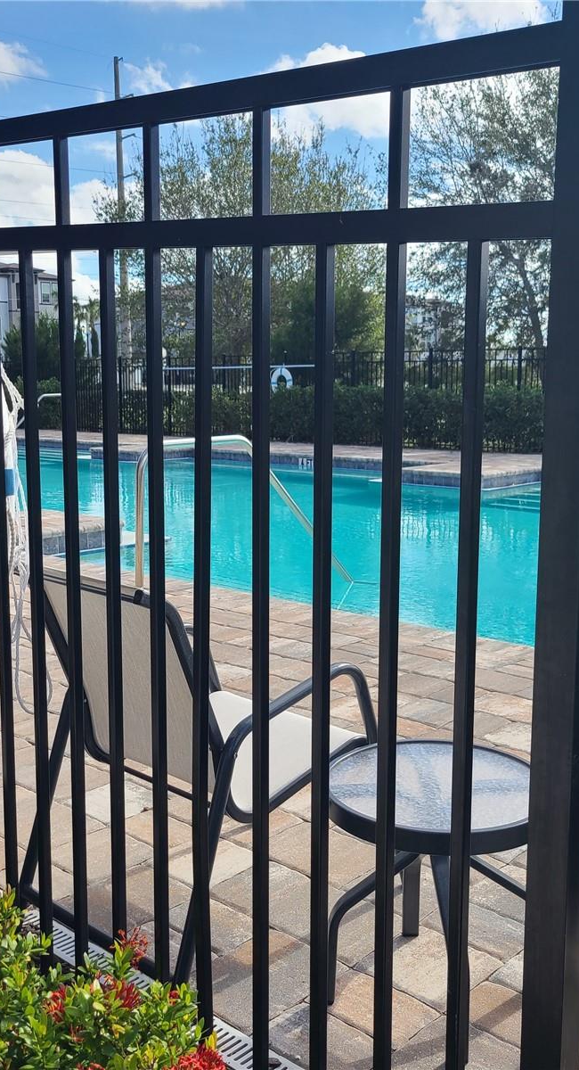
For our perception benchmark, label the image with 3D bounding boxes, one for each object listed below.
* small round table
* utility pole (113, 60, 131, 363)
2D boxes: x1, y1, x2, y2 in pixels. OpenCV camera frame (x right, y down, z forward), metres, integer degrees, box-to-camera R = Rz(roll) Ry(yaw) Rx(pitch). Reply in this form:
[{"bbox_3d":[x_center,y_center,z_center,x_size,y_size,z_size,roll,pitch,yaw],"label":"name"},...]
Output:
[{"bbox_3d":[0.308,0.745,2.263,0.510,0.460,0.510,0,9,0],"label":"small round table"},{"bbox_3d":[-7.010,-12.672,45.077,0.400,14.040,0.400,0,9,0],"label":"utility pole"}]

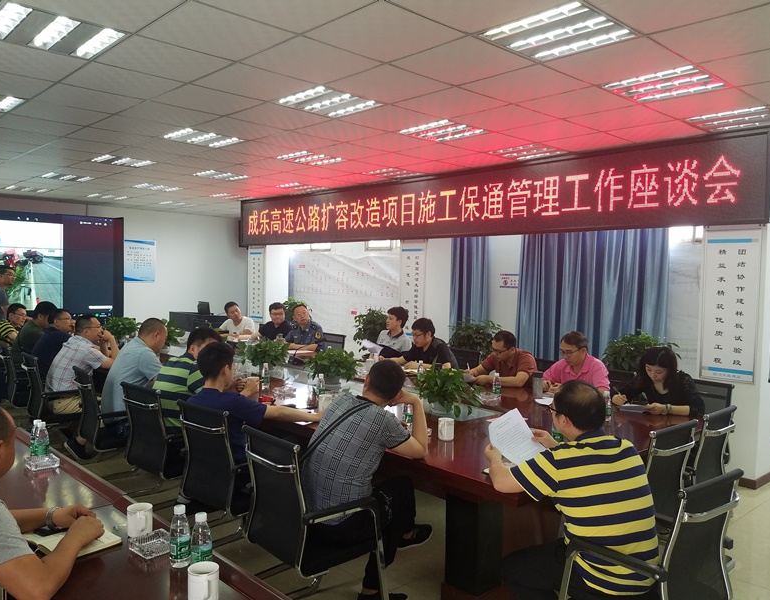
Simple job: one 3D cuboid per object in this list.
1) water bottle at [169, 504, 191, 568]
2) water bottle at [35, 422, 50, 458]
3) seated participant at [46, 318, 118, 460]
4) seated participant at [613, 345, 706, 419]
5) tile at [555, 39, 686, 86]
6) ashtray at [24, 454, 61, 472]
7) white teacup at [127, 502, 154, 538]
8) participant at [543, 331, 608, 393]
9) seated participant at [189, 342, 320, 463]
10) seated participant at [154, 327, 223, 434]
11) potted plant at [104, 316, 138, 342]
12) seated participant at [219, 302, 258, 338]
[{"bbox_3d":[-0.642,0.735,1.881,0.063,0.187,0.063,0,3,-19],"label":"water bottle"},{"bbox_3d":[-1.562,0.640,2.740,0.063,0.176,0.063,-1,3,-43],"label":"water bottle"},{"bbox_3d":[-2.500,0.738,5.100,0.700,1.210,0.500,-2,5,-43],"label":"seated participant"},{"bbox_3d":[1.840,0.891,4.090,0.740,1.170,0.550,-2,5,-43],"label":"seated participant"},{"bbox_3d":[1.294,-1.319,3.329,0.600,0.020,0.600,-2,5,-43],"label":"tile"},{"bbox_3d":[-1.510,0.717,2.654,0.109,0.031,0.112,-1,3,-43],"label":"ashtray"},{"bbox_3d":[-0.838,0.768,2.067,0.083,0.100,0.115,-1,3,-37],"label":"white teacup"},{"bbox_3d":[1.435,0.852,4.560,0.760,1.260,0.520,-2,4,-45],"label":"participant"},{"bbox_3d":[-0.800,0.873,3.520,0.740,1.270,0.520,-2,4,-45],"label":"seated participant"},{"bbox_3d":[-1.220,0.795,4.050,0.820,1.260,0.530,-1,3,-42],"label":"seated participant"},{"bbox_3d":[-3.521,0.399,8.000,0.450,0.340,0.460,-2,4,-45],"label":"potted plant"},{"bbox_3d":[-1.870,0.662,7.500,0.520,1.240,0.780,2,2,13],"label":"seated participant"}]

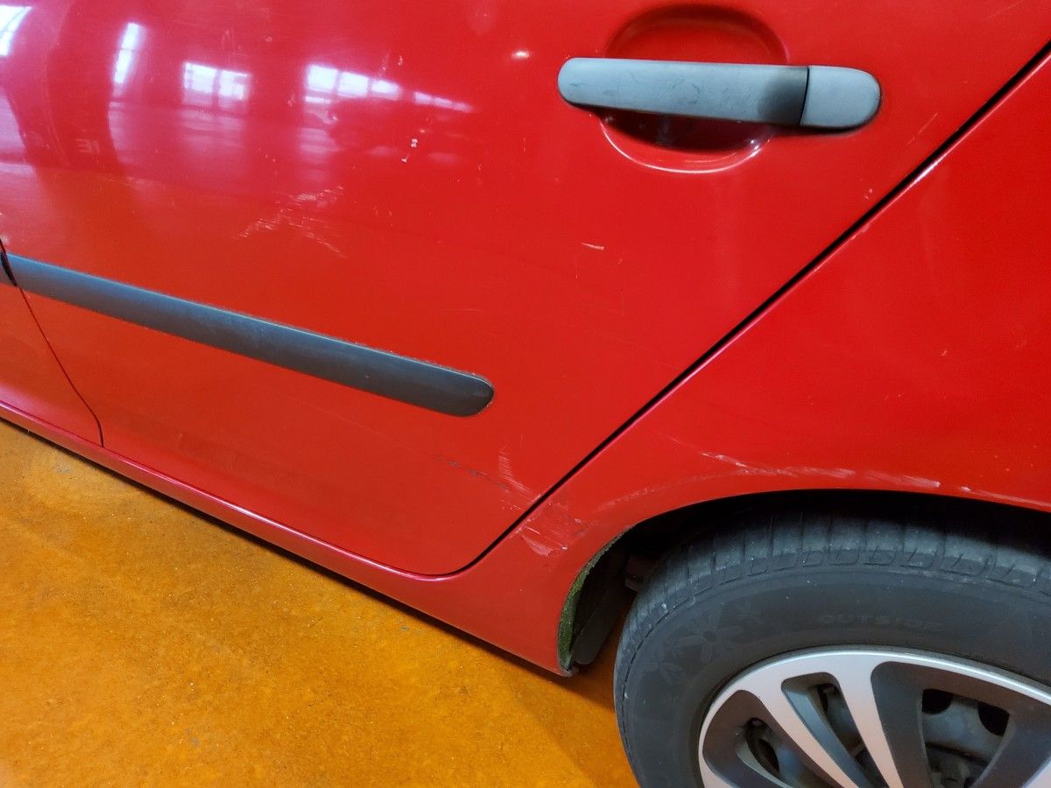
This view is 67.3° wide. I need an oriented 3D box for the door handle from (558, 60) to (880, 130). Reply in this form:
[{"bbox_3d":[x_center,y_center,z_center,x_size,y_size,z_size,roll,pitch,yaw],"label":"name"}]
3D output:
[{"bbox_3d":[0.114,-0.194,0.498,0.207,0.035,0.034,15,35,28],"label":"door handle"}]

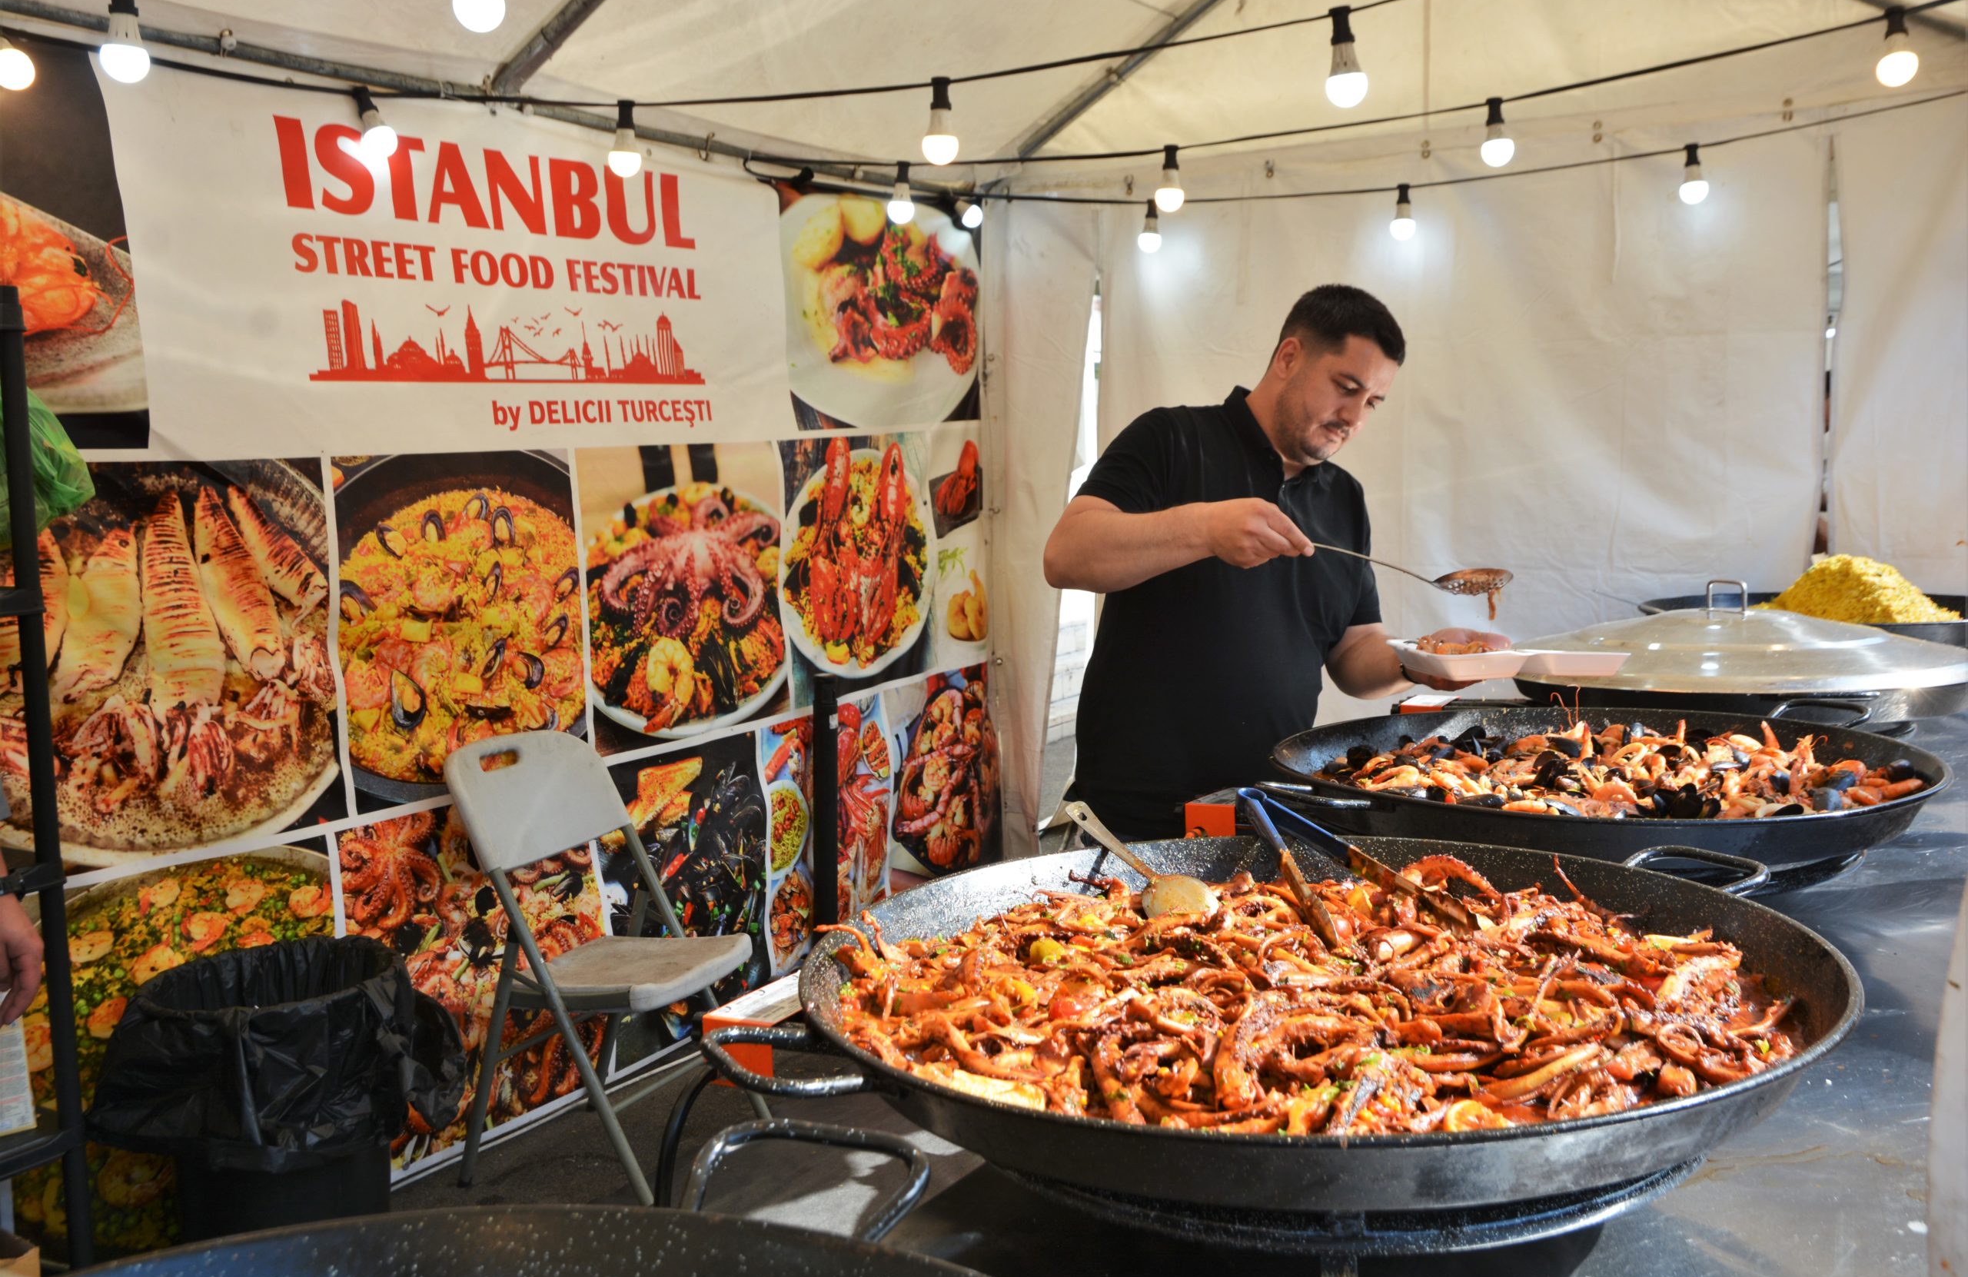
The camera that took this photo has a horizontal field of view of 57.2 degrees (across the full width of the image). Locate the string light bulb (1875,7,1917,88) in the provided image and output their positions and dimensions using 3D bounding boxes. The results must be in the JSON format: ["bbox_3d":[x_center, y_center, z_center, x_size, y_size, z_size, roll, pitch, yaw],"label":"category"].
[{"bbox_3d":[1.504,-0.975,2.976,0.061,0.132,0.061,3,8,33],"label":"string light bulb"}]

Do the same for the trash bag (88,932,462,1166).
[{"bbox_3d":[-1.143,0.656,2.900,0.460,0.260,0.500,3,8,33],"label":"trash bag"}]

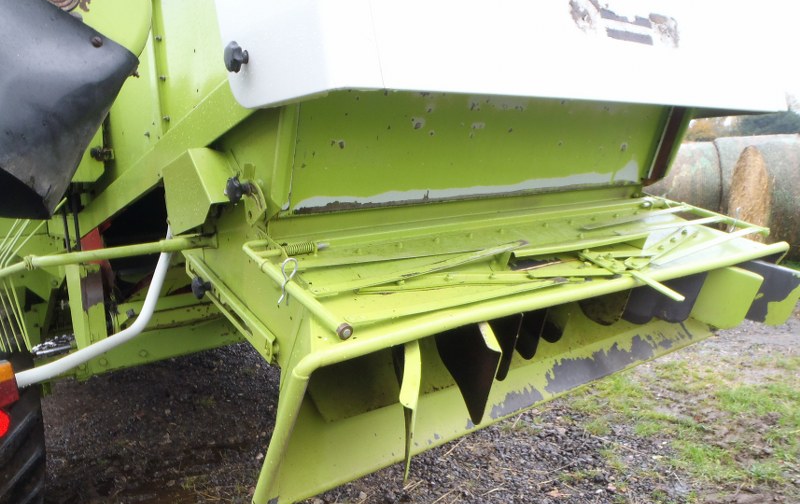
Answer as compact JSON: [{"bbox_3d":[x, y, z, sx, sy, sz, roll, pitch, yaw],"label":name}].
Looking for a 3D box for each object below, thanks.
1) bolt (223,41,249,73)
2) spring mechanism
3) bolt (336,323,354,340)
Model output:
[{"bbox_3d":[-0.303,-0.362,1.200,0.036,0.057,0.057,-8,13,-38],"label":"bolt"},{"bbox_3d":[-0.202,-0.007,1.340,0.088,0.026,0.026,-8,13,-38],"label":"spring mechanism"},{"bbox_3d":[-0.087,0.127,1.030,0.023,0.023,0.015,-8,24,-38],"label":"bolt"}]

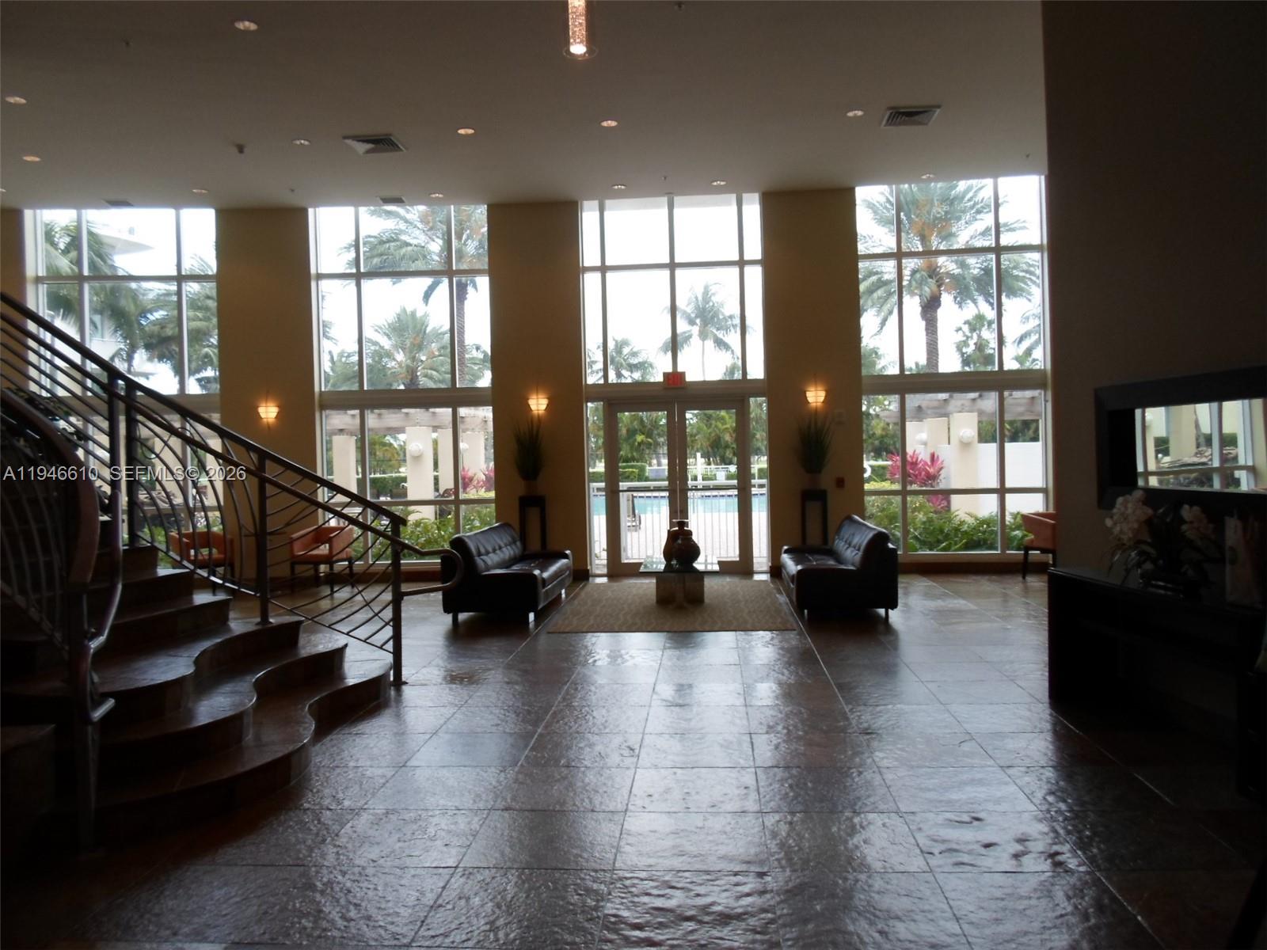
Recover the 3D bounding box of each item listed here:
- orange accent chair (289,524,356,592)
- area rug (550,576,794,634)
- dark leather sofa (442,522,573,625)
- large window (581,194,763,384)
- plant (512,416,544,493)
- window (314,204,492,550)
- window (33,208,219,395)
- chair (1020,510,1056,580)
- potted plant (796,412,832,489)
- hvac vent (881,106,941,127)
[{"bbox_3d":[-3.929,1.074,11.641,0.560,0.790,0.590,-1,1,12],"label":"orange accent chair"},{"bbox_3d":[0.446,1.376,9.907,2.282,0.012,3.285,-1,1,5],"label":"area rug"},{"bbox_3d":[-1.303,1.014,9.797,0.930,0.860,1.800,-1,1,7],"label":"dark leather sofa"},{"bbox_3d":[0.508,-2.398,11.936,2.366,2.449,0.120,-1,1,4],"label":"large window"},{"bbox_3d":[-1.350,-0.262,11.827,0.410,1.023,0.400,-1,1,5],"label":"plant"},{"bbox_3d":[-3.024,-1.188,12.050,2.283,4.713,0.120,-2,1,-2],"label":"window"},{"bbox_3d":[-6.507,-2.213,11.686,2.227,2.417,0.120,-2,1,-7],"label":"window"},{"bbox_3d":[5.079,0.863,10.915,0.560,0.790,0.590,-2,1,-14],"label":"chair"},{"bbox_3d":[2.276,-0.311,11.528,0.410,0.960,0.400,-1,1,5],"label":"potted plant"},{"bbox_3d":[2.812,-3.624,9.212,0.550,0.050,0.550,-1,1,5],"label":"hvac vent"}]

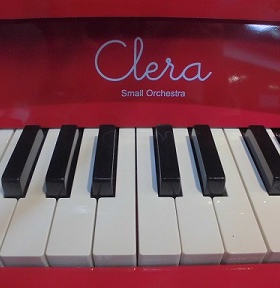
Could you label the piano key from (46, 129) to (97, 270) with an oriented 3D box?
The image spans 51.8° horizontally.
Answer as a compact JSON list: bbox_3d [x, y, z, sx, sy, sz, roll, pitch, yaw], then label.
[{"bbox_3d":[-0.040,0.029,0.197,0.024,0.014,0.106,0,42,-2],"label":"piano key"}]

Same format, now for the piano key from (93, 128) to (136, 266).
[{"bbox_3d":[-0.015,0.028,0.198,0.024,0.014,0.106,0,42,-2],"label":"piano key"}]

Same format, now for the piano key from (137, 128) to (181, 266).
[{"bbox_3d":[0.009,0.028,0.199,0.023,0.014,0.106,0,42,-2],"label":"piano key"}]

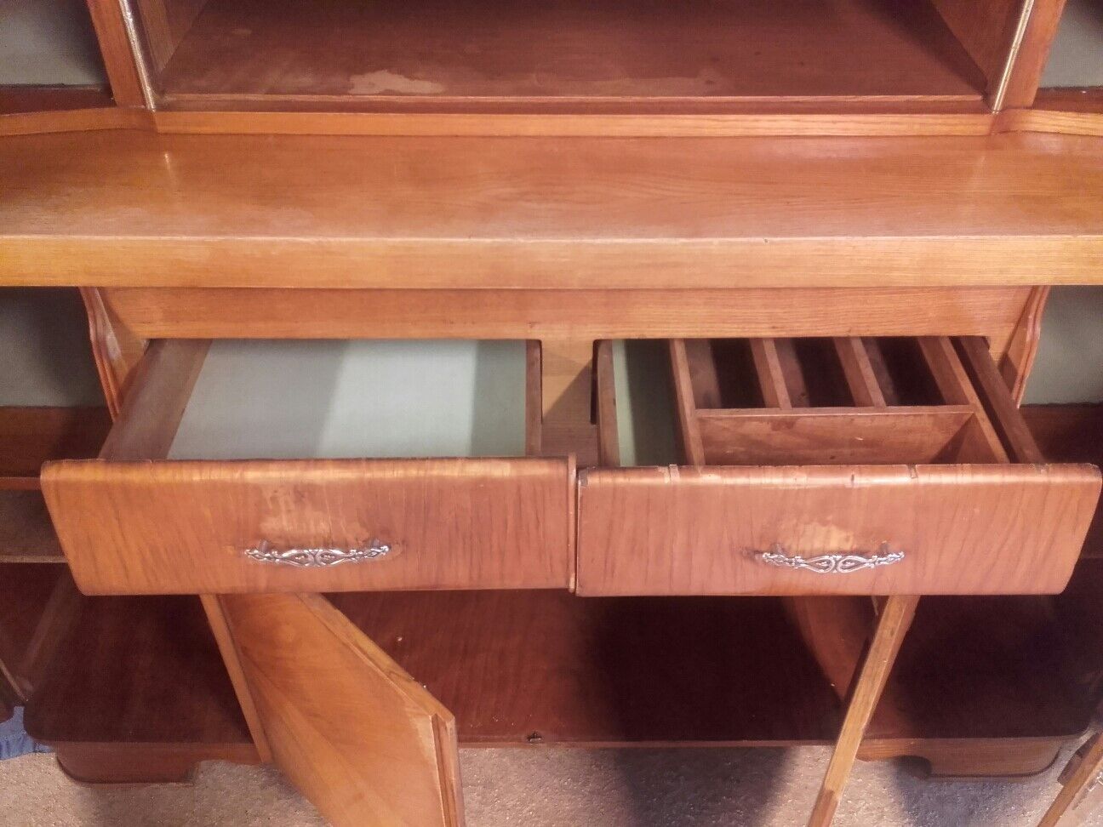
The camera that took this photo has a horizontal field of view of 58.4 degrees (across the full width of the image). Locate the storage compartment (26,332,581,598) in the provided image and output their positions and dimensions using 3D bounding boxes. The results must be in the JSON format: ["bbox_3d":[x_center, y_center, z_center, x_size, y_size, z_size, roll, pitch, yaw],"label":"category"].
[{"bbox_3d":[-0.199,-0.024,0.983,0.433,0.118,0.430,0,41,0],"label":"storage compartment"}]

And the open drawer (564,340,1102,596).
[{"bbox_3d":[0.235,-0.027,0.986,0.430,0.118,0.430,0,41,0],"label":"open drawer"}]

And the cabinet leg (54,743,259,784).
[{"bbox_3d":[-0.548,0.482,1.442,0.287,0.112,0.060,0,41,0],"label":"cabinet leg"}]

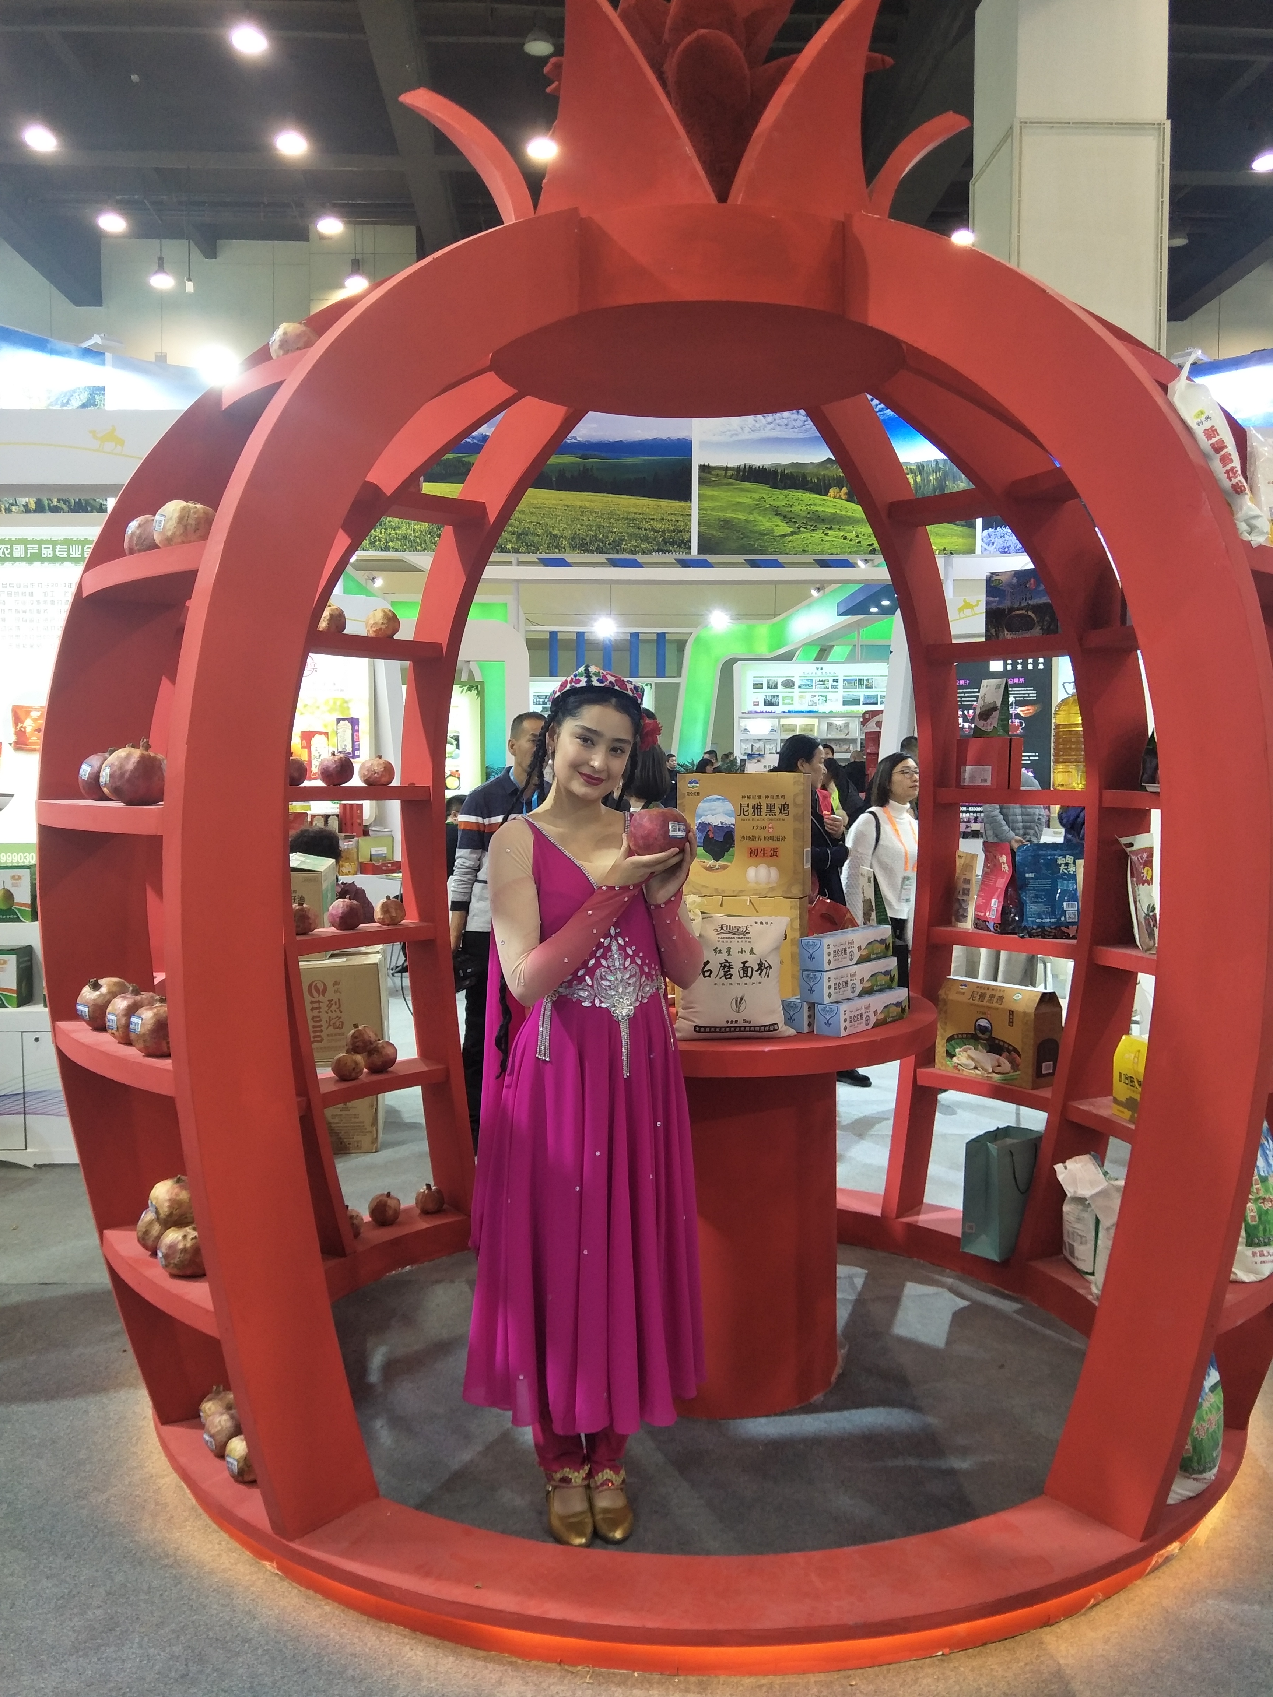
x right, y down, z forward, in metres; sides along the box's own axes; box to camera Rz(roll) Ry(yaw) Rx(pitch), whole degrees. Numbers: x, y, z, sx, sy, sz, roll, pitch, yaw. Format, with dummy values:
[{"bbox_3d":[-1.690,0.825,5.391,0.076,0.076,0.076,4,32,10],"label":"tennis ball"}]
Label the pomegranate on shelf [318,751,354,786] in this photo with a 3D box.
[{"bbox_3d":[-0.893,-0.232,3.493,0.103,0.102,0.103,-1,4,-14],"label":"pomegranate on shelf"}]

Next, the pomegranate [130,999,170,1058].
[{"bbox_3d":[-0.802,0.305,1.977,0.100,0.095,0.100,0,4,0],"label":"pomegranate"}]

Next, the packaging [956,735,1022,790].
[{"bbox_3d":[1.113,-0.263,3.616,0.210,0.155,0.110,4,5,40],"label":"packaging"}]

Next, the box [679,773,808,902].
[{"bbox_3d":[0.254,-0.031,2.752,0.286,0.281,0.150,1,4,15],"label":"box"}]

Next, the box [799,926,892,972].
[{"bbox_3d":[0.485,0.227,2.702,0.063,0.068,0.300,3,5,41],"label":"box"}]

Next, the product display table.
[{"bbox_3d":[0.185,0.837,2.990,1.090,0.910,1.090,0,4,0],"label":"product display table"}]

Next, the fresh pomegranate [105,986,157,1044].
[{"bbox_3d":[-0.905,0.296,2.108,0.094,0.102,0.094,0,4,0],"label":"fresh pomegranate"}]

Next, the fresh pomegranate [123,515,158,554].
[{"bbox_3d":[-0.905,-0.572,2.160,0.090,0.085,0.090,0,4,0],"label":"fresh pomegranate"}]

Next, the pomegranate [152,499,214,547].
[{"bbox_3d":[-0.794,-0.572,2.080,0.110,0.092,0.110,0,4,0],"label":"pomegranate"}]

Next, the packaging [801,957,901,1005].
[{"bbox_3d":[0.488,0.297,2.679,0.063,0.068,0.300,4,5,42],"label":"packaging"}]

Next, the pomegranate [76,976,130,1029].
[{"bbox_3d":[-1.014,0.296,2.238,0.094,0.097,0.094,-1,4,-22],"label":"pomegranate"}]

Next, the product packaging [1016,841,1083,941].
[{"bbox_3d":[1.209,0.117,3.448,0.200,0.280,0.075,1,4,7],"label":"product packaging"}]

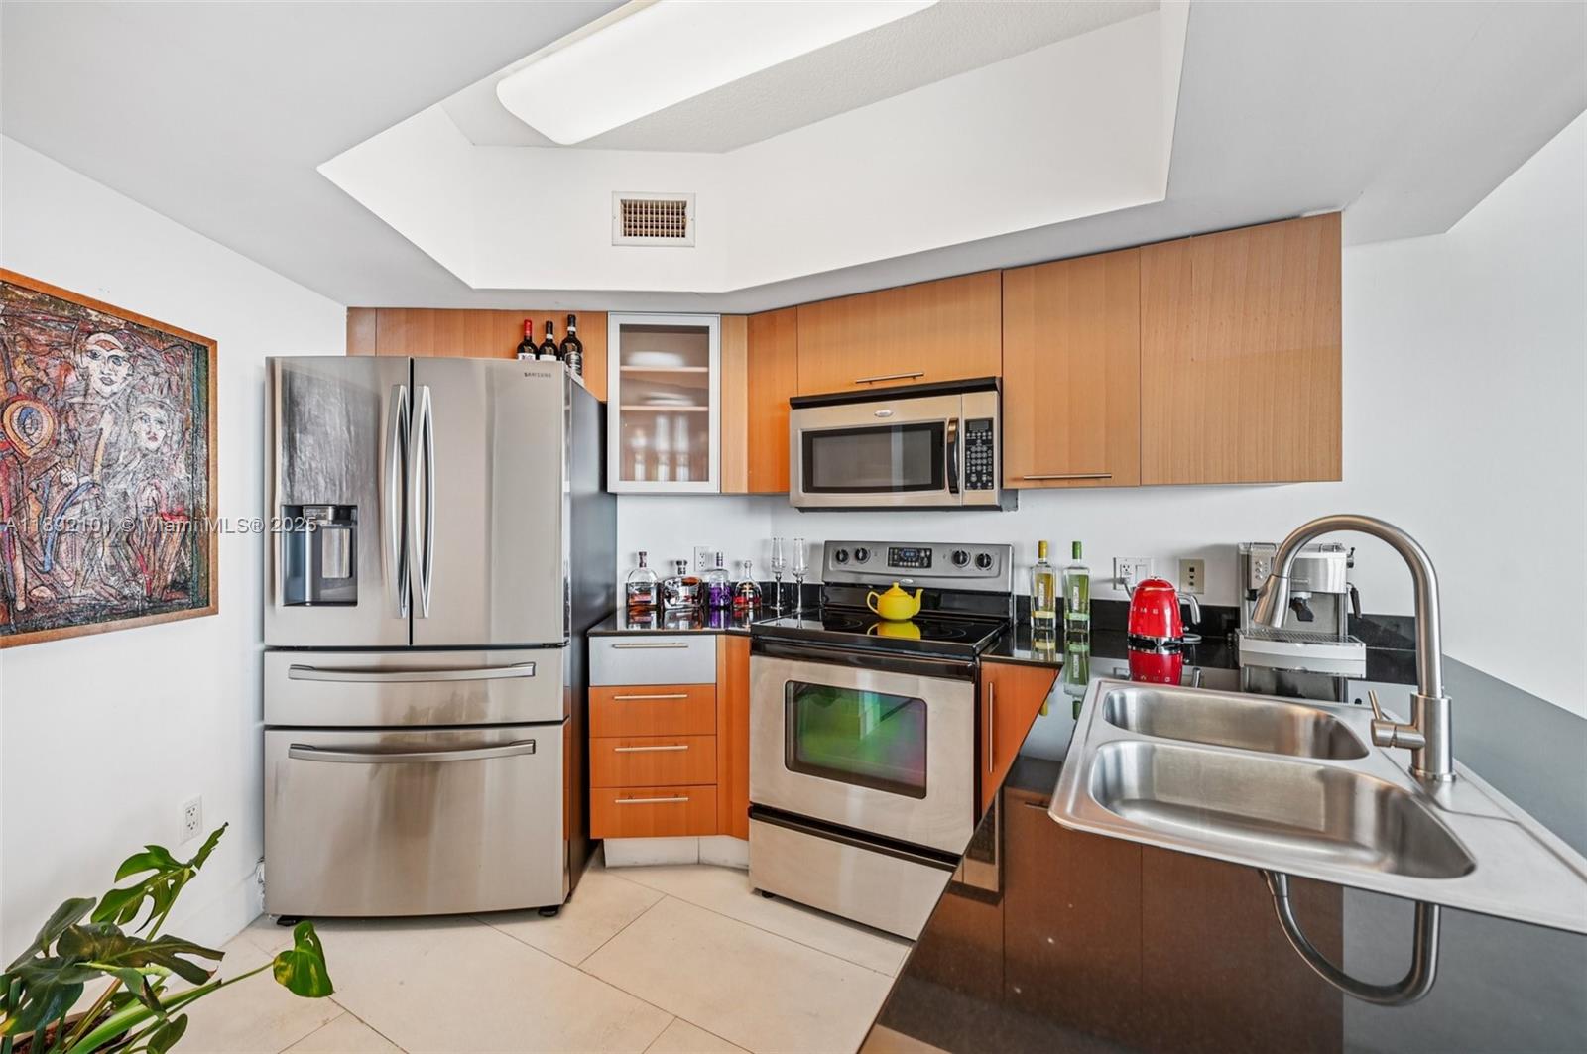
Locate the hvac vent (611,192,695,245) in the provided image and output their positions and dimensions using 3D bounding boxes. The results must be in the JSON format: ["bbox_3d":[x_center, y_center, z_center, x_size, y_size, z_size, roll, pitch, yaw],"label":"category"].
[{"bbox_3d":[-0.523,-1.153,2.308,0.310,0.200,0.022,0,1,-3],"label":"hvac vent"}]

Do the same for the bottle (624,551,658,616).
[{"bbox_3d":[-0.679,0.243,2.762,0.130,0.258,0.080,0,1,-3],"label":"bottle"}]

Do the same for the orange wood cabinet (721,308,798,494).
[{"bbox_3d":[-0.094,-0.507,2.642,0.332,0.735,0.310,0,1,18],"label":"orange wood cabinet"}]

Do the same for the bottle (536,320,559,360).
[{"bbox_3d":[-0.946,-0.637,2.385,0.076,0.300,0.076,0,1,-12],"label":"bottle"}]

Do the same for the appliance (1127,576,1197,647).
[{"bbox_3d":[1.221,0.279,2.040,0.200,0.212,0.157,1,1,40],"label":"appliance"}]

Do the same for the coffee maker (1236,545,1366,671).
[{"bbox_3d":[1.342,0.211,1.668,0.250,0.315,0.255,0,1,29],"label":"coffee maker"}]

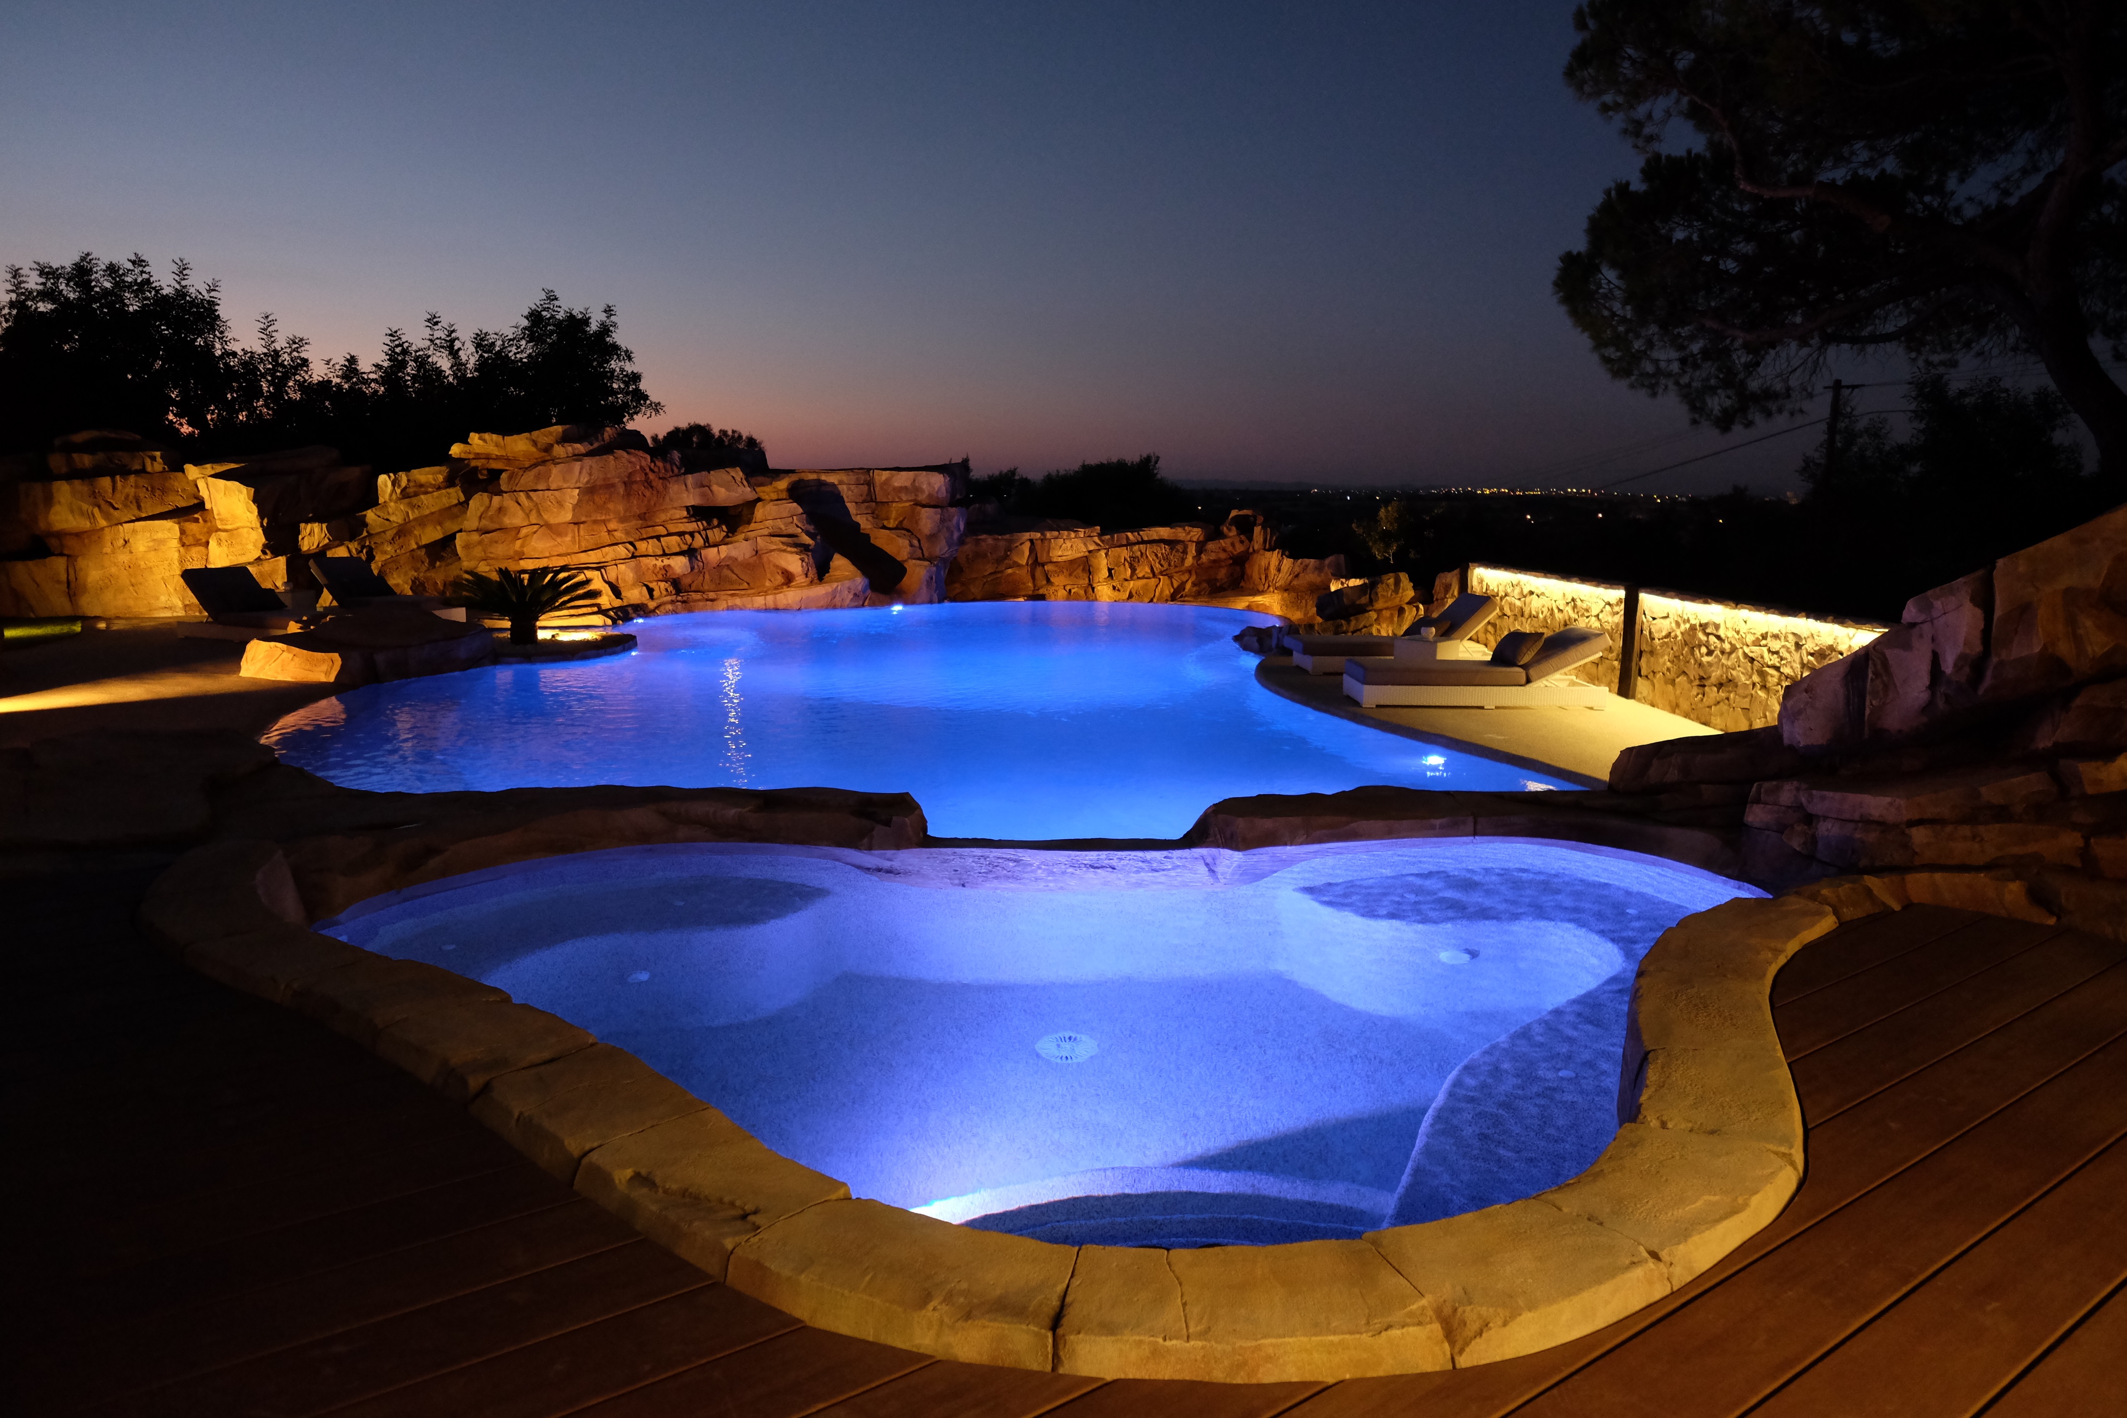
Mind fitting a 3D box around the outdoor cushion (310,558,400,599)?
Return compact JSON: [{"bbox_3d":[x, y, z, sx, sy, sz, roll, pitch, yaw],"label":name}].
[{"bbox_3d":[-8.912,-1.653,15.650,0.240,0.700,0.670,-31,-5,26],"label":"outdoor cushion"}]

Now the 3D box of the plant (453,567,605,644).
[{"bbox_3d":[-5.896,-1.135,13.584,1.560,0.860,1.520,-4,11,-23],"label":"plant"}]

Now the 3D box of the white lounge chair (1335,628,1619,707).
[{"bbox_3d":[3.461,-0.367,10.435,2.050,0.620,0.680,0,10,-1],"label":"white lounge chair"}]

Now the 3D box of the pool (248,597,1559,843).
[{"bbox_3d":[-1.601,0.095,13.634,9.900,1.350,14.200,1,10,0],"label":"pool"}]

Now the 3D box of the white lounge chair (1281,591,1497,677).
[{"bbox_3d":[3.271,-0.745,12.220,2.050,0.720,0.680,-1,10,-7],"label":"white lounge chair"}]

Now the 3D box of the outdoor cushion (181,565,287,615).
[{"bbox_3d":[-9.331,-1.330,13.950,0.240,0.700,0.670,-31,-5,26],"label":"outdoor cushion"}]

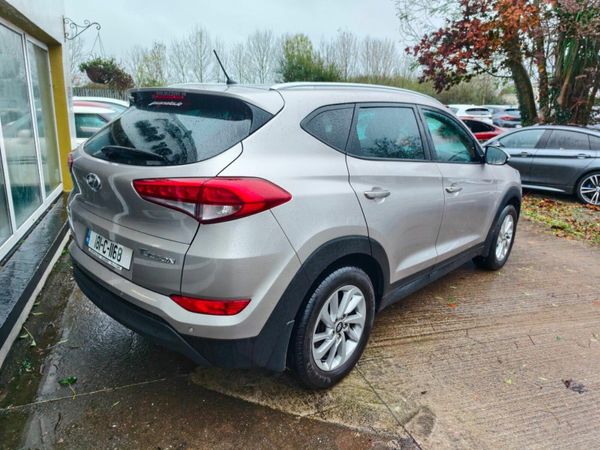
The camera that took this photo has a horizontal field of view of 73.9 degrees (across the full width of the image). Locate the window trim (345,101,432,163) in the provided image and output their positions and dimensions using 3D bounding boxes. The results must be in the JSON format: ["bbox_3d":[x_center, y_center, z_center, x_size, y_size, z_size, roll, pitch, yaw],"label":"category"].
[{"bbox_3d":[0.509,-0.518,2.248,0.051,0.386,0.910,-15,-2,45],"label":"window trim"}]

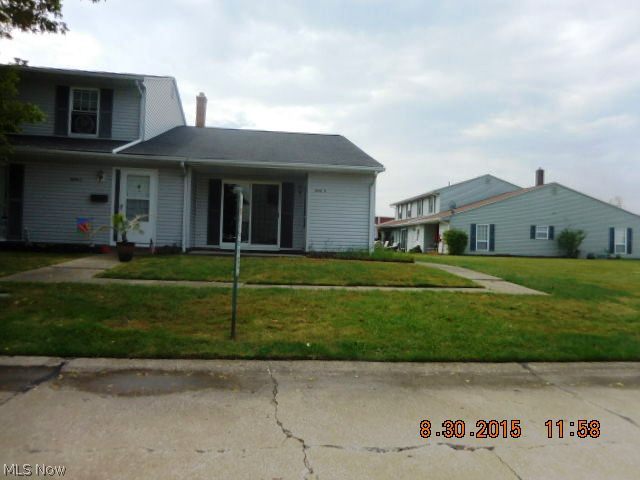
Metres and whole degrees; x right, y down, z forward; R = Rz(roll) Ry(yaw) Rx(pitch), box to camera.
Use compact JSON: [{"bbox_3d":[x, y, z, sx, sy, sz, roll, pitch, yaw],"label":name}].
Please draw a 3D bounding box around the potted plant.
[{"bbox_3d":[-4.611,-0.052,10.900,1.000,1.160,0.900,2,0,-7],"label":"potted plant"}]

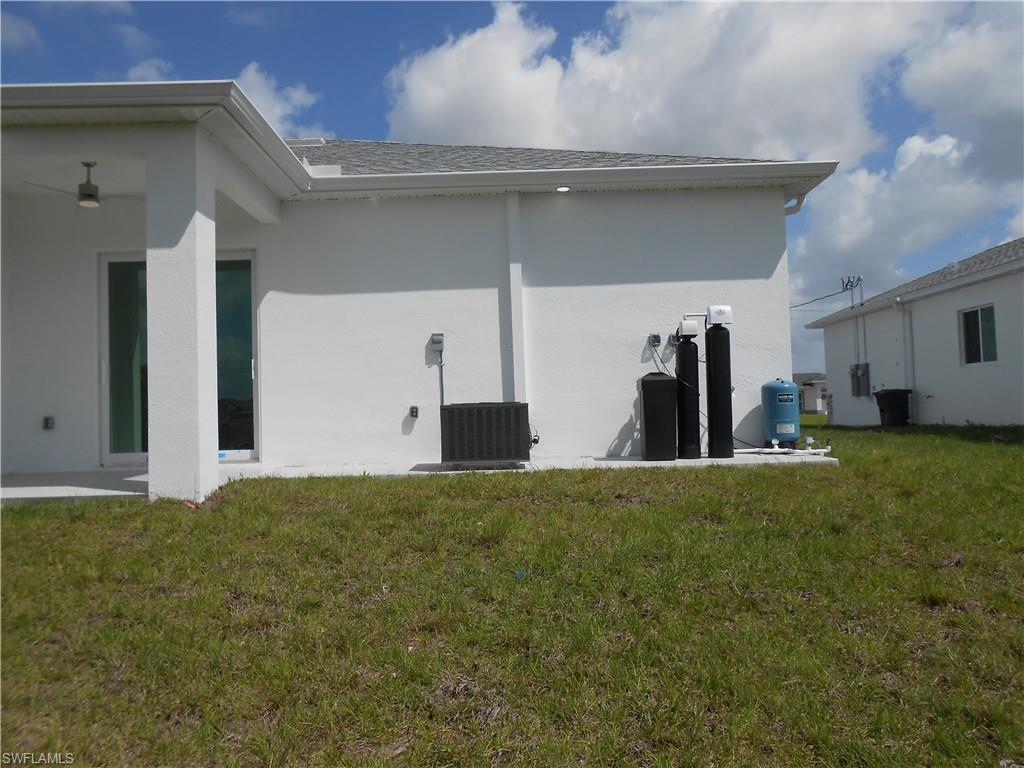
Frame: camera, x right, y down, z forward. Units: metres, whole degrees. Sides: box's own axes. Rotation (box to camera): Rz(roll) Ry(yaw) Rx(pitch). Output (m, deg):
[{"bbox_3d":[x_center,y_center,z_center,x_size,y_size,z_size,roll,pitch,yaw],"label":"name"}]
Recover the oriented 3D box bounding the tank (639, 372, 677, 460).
[{"bbox_3d":[1.509,0.341,8.111,0.376,0.914,0.396,-2,-2,0],"label":"tank"}]

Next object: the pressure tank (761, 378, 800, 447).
[{"bbox_3d":[2.911,0.352,8.301,0.411,0.782,0.411,-2,-2,0],"label":"pressure tank"}]

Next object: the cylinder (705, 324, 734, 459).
[{"bbox_3d":[2.203,0.072,8.186,0.269,1.416,0.269,-2,-2,0],"label":"cylinder"}]

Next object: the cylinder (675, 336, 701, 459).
[{"bbox_3d":[1.863,0.151,8.181,0.242,1.269,0.242,-2,-2,0],"label":"cylinder"}]

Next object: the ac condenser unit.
[{"bbox_3d":[-0.269,0.493,7.760,0.837,0.589,0.837,-2,-2,0],"label":"ac condenser unit"}]

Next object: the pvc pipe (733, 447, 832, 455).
[{"bbox_3d":[2.827,0.707,8.104,1.015,0.061,0.061,-3,-2,26],"label":"pvc pipe"}]

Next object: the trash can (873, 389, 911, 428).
[{"bbox_3d":[9.025,0.589,18.207,0.710,0.985,0.609,-1,-2,-14],"label":"trash can"}]

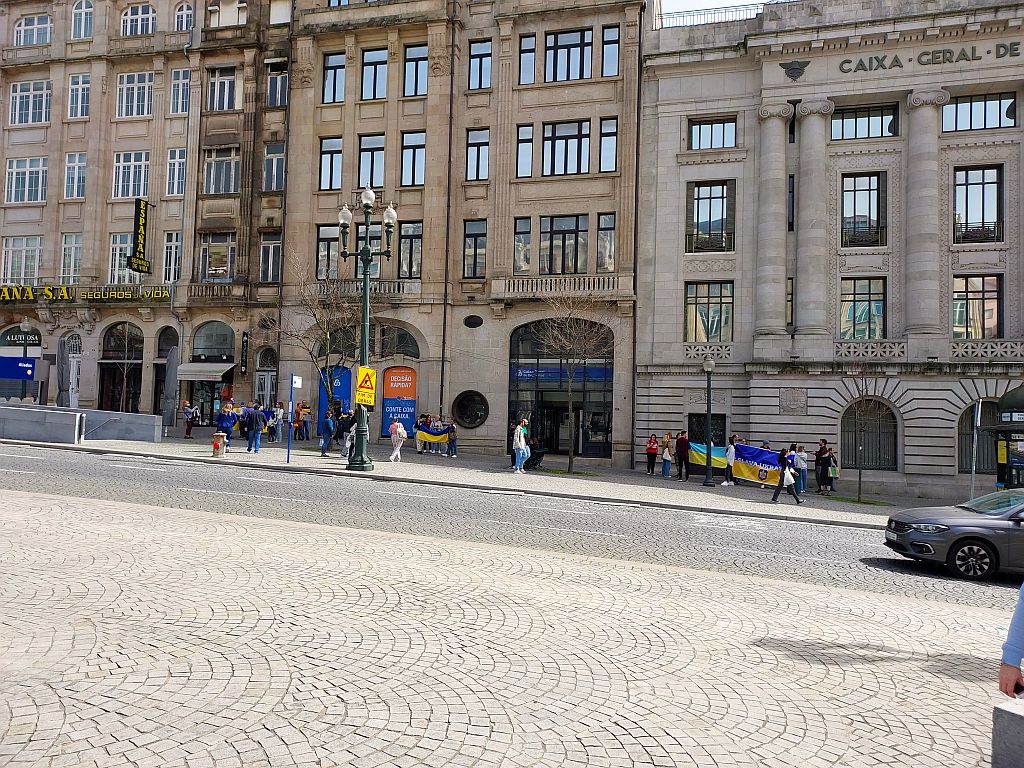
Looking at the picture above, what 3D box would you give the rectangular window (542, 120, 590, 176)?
[{"bbox_3d":[2.376,-10.232,36.080,2.060,2.362,0.200,1,-3,15],"label":"rectangular window"}]

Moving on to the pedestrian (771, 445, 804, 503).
[{"bbox_3d":[7.983,2.666,24.000,0.920,1.623,0.520,1,-3,13],"label":"pedestrian"}]

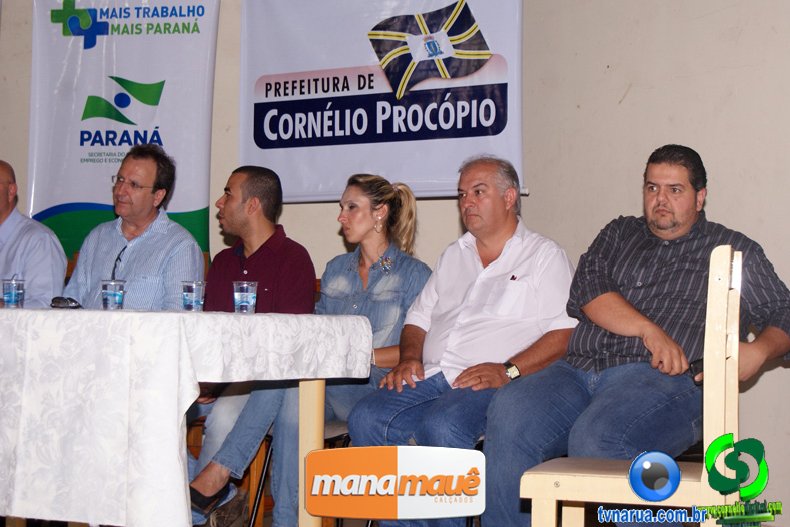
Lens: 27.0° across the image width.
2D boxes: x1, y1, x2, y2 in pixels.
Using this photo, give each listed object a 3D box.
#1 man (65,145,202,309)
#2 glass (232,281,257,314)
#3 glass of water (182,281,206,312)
[{"bbox_3d":[-0.920,0.255,5.180,0.540,1.290,0.780,0,0,28],"label":"man"},{"bbox_3d":[-0.425,0.098,4.670,0.070,0.090,0.070,0,0,0],"label":"glass"},{"bbox_3d":[-0.590,0.099,4.850,0.070,0.090,0.070,0,0,0],"label":"glass of water"}]

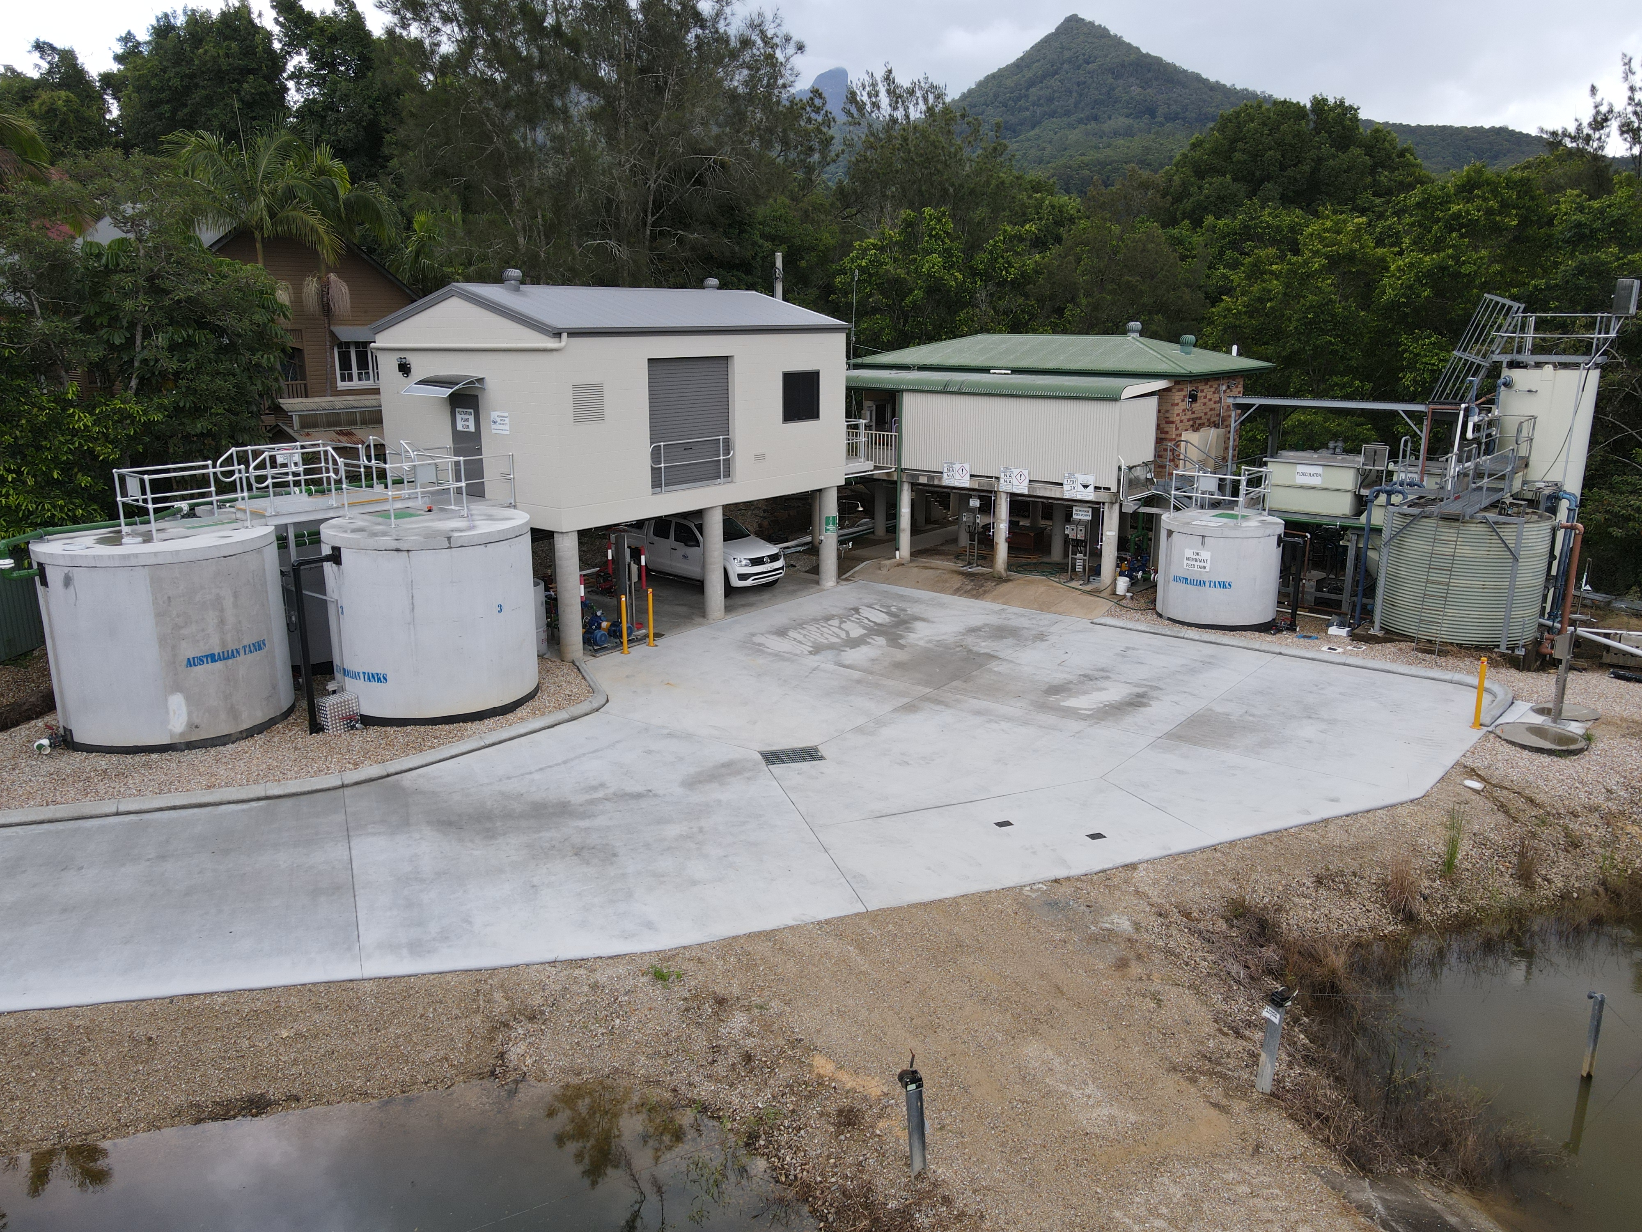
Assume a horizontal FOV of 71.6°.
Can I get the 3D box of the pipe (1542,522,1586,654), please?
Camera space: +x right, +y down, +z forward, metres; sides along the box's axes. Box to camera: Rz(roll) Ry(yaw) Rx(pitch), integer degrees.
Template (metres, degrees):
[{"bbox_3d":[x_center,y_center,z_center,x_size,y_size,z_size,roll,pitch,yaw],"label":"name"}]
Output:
[{"bbox_3d":[15.123,-0.565,23.346,0.520,2.720,0.220,9,17,31],"label":"pipe"}]

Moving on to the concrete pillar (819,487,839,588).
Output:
[{"bbox_3d":[0.196,-2.024,28.903,0.450,2.600,0.450,0,15,0],"label":"concrete pillar"}]

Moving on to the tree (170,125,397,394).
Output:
[{"bbox_3d":[-13.079,-7.251,28.858,5.400,9.633,4.800,-6,16,-23],"label":"tree"}]

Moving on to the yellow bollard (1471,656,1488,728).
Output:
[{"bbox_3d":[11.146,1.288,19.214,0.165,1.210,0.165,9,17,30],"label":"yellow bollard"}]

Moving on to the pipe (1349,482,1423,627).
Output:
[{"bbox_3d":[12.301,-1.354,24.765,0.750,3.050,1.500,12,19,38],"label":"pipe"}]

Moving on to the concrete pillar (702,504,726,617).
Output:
[{"bbox_3d":[-2.411,-1.227,25.836,0.450,2.600,0.450,-1,15,-5],"label":"concrete pillar"}]

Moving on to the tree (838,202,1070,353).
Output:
[{"bbox_3d":[5.012,-10.412,44.542,9.200,10.898,8.000,2,15,6],"label":"tree"}]

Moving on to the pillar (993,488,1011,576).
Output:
[{"bbox_3d":[4.609,-2.135,29.030,0.350,2.220,0.350,0,14,0],"label":"pillar"}]

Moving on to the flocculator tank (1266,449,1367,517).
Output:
[{"bbox_3d":[11.536,-3.106,26.185,2.070,1.220,2.100,12,19,38],"label":"flocculator tank"}]

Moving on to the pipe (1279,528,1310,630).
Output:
[{"bbox_3d":[10.234,-0.801,24.797,0.550,2.200,0.180,12,19,38],"label":"pipe"}]

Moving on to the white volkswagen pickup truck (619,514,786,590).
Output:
[{"bbox_3d":[-3.318,-1.760,29.523,5.250,1.830,1.980,11,18,37],"label":"white volkswagen pickup truck"}]

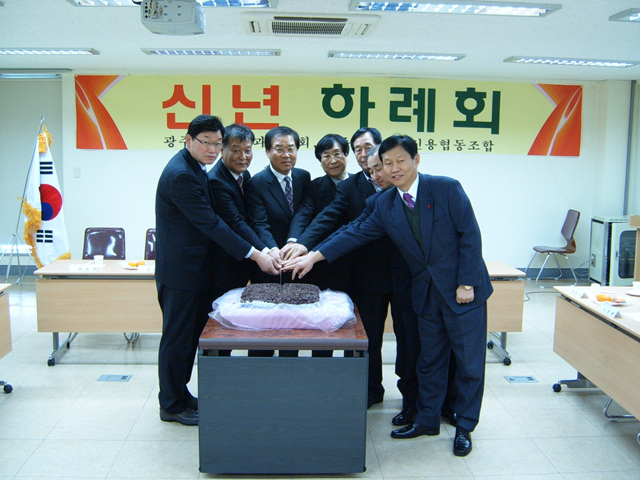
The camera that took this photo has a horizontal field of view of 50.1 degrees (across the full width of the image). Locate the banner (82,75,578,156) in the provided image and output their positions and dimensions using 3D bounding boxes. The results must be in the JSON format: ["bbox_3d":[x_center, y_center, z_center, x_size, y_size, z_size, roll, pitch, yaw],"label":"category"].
[{"bbox_3d":[0.158,-1.484,8.238,6.093,0.861,0.030,0,8,-3],"label":"banner"}]

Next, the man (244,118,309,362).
[{"bbox_3d":[-0.260,0.193,4.085,0.490,1.720,0.550,0,8,-8],"label":"man"}]

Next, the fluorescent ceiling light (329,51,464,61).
[{"bbox_3d":[0.748,-1.805,6.695,1.320,0.070,0.330,0,7,-3],"label":"fluorescent ceiling light"}]

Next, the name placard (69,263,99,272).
[{"bbox_3d":[-1.675,0.202,4.896,0.205,0.053,0.060,0,7,-3],"label":"name placard"}]

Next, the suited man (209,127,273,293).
[{"bbox_3d":[-0.480,0.188,4.064,0.490,1.730,0.560,-4,9,-33],"label":"suited man"}]

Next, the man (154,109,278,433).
[{"bbox_3d":[-0.605,0.180,3.957,0.660,1.770,0.500,4,8,20],"label":"man"}]

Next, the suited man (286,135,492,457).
[{"bbox_3d":[0.401,0.283,3.633,0.910,1.670,0.620,4,8,25],"label":"suited man"}]

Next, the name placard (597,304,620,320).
[{"bbox_3d":[1.617,0.391,3.791,0.062,0.053,0.195,0,7,-3],"label":"name placard"}]

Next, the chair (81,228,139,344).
[{"bbox_3d":[-1.807,0.381,5.589,0.490,0.900,0.570,0,7,-3],"label":"chair"}]

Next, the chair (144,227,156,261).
[{"bbox_3d":[-1.330,0.373,5.748,0.500,0.890,0.580,0,8,-3],"label":"chair"}]

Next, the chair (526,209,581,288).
[{"bbox_3d":[2.811,0.091,8.251,0.570,0.890,0.520,0,8,-3],"label":"chair"}]

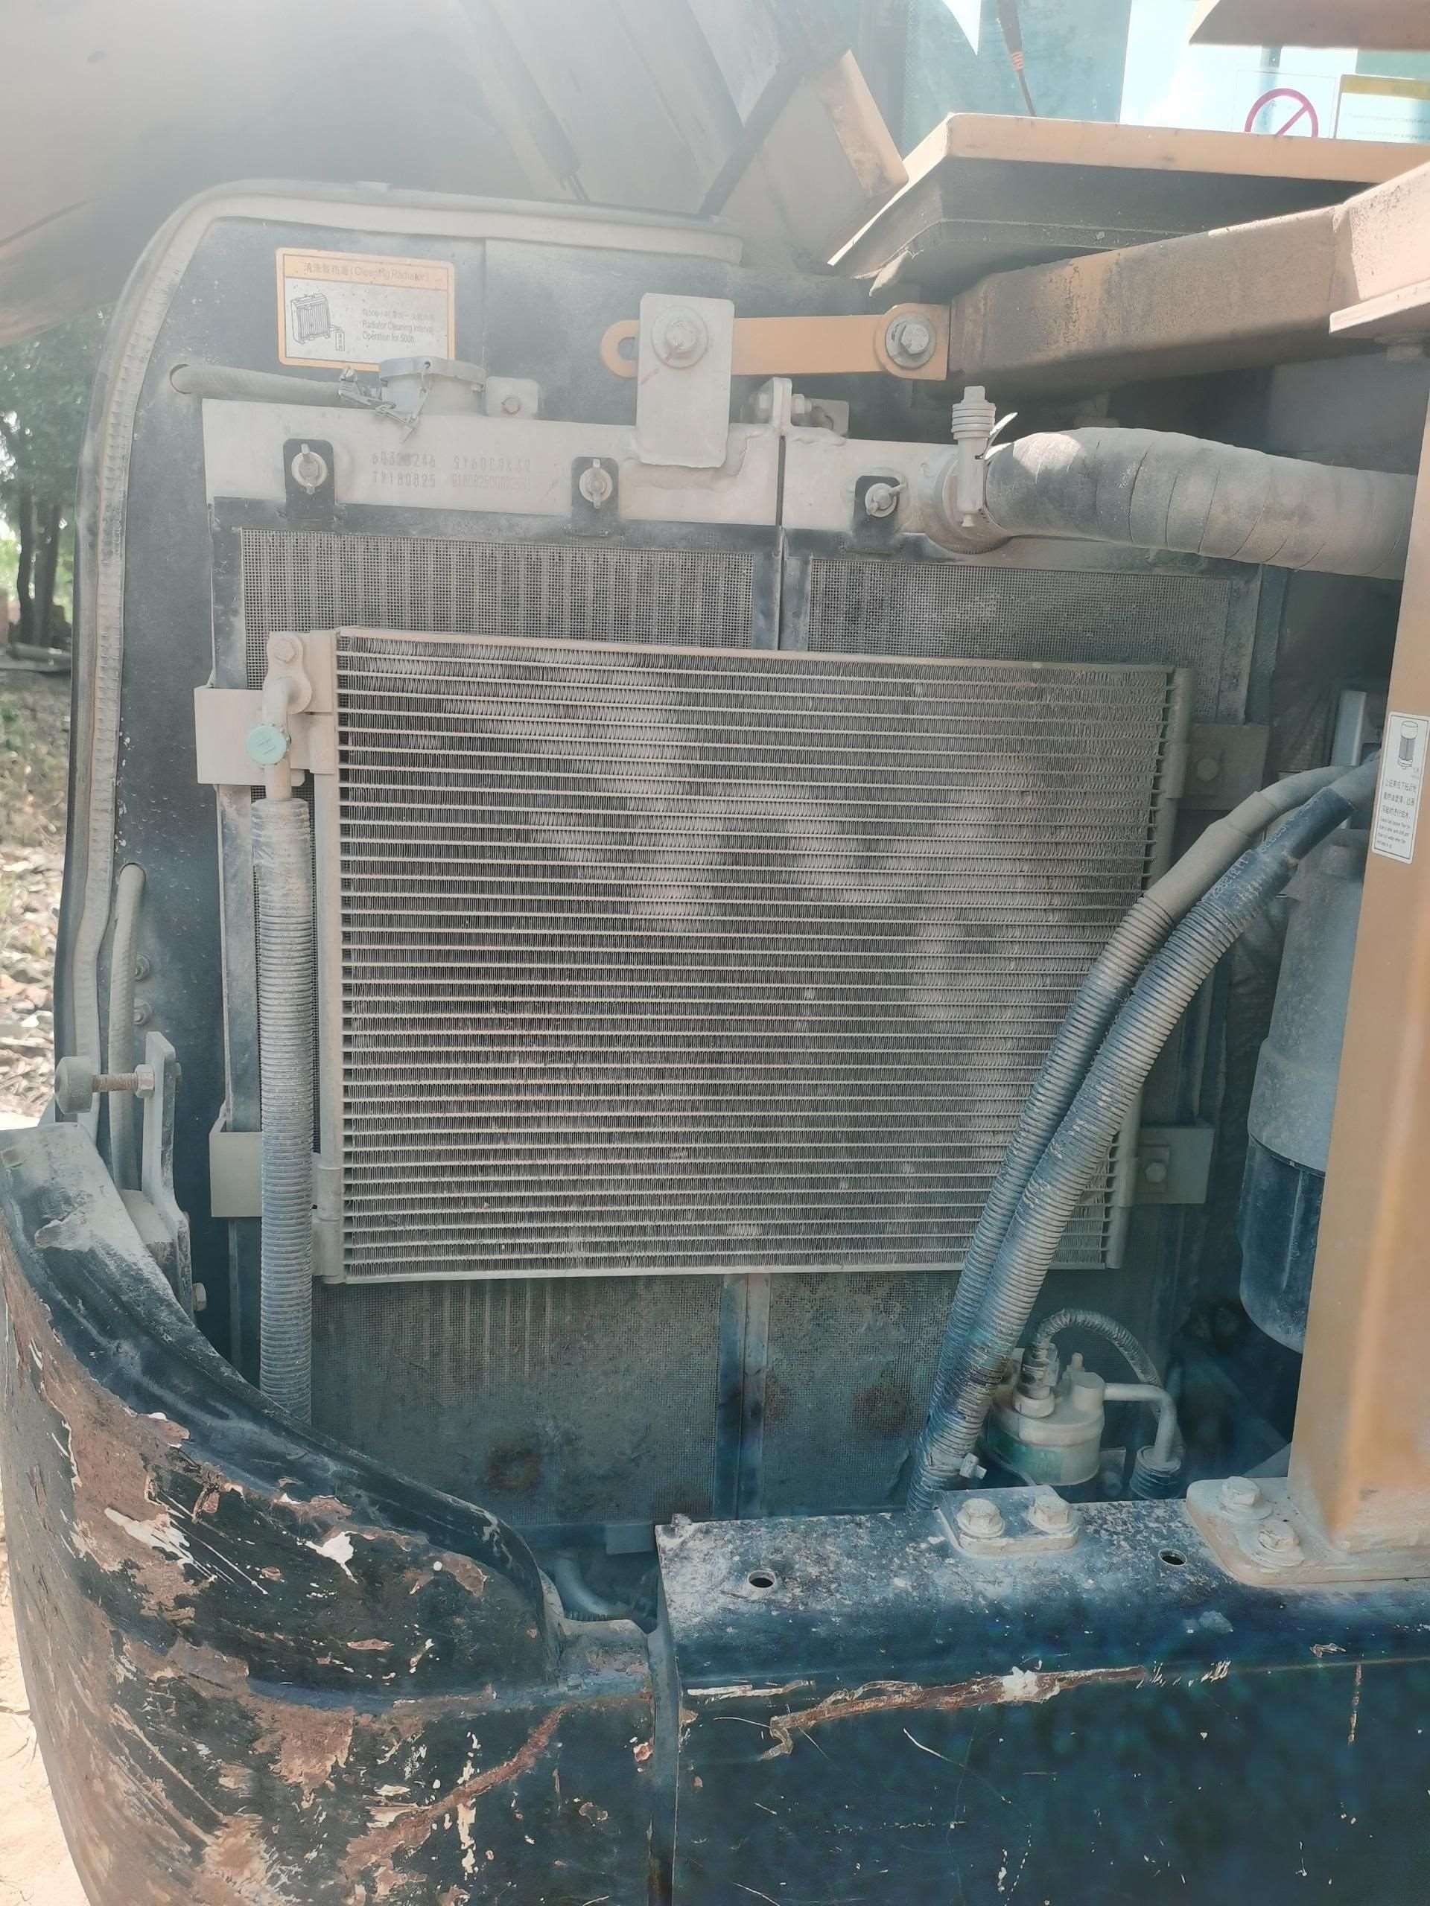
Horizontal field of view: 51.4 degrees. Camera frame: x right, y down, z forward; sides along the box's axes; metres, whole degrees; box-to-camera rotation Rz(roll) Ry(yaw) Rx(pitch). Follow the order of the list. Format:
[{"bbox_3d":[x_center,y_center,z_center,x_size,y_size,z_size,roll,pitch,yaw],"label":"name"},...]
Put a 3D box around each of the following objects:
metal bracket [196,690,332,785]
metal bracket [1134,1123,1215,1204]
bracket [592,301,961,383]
[{"bbox_3d":[-0.285,-0.141,0.955,0.082,0.059,0.053,1,14,-9],"label":"metal bracket"},{"bbox_3d":[0.334,0.153,1.117,0.064,0.059,0.038,1,14,-9],"label":"metal bracket"},{"bbox_3d":[0.040,-0.391,0.956,0.223,0.048,0.028,-1,14,-1],"label":"bracket"}]

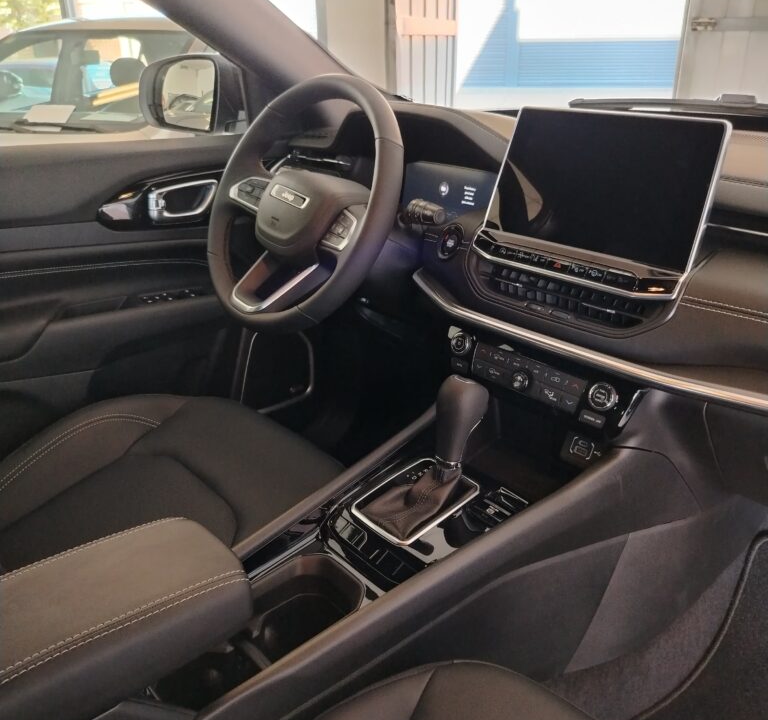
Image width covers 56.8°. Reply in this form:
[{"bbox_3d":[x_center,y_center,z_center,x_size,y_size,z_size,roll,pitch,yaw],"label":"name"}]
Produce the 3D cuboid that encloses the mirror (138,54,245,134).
[{"bbox_3d":[-0.352,-0.520,1.376,0.235,0.158,0.120,18,30,35],"label":"mirror"}]

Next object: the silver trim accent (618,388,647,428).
[{"bbox_3d":[0.254,0.050,0.718,0.014,0.046,0.014,3,26,-46],"label":"silver trim accent"}]

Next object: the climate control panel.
[{"bbox_3d":[0.164,0.023,0.807,0.030,0.068,0.255,3,15,-46],"label":"climate control panel"}]

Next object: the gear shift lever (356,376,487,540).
[{"bbox_3d":[0.045,0.095,0.752,0.140,0.138,0.085,-22,32,-38],"label":"gear shift lever"}]

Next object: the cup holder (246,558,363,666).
[{"bbox_3d":[-0.078,0.249,0.672,0.110,0.080,0.095,-22,32,-38],"label":"cup holder"}]

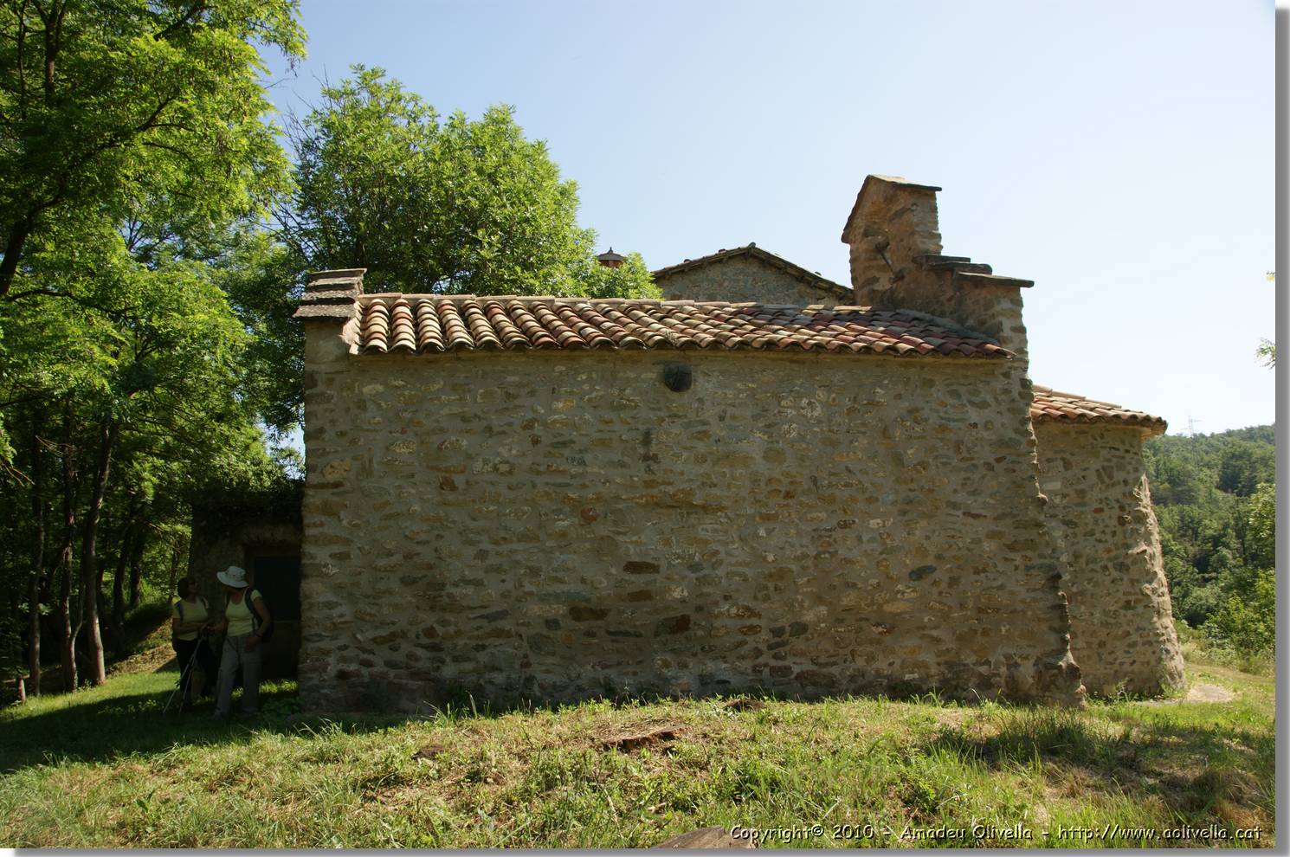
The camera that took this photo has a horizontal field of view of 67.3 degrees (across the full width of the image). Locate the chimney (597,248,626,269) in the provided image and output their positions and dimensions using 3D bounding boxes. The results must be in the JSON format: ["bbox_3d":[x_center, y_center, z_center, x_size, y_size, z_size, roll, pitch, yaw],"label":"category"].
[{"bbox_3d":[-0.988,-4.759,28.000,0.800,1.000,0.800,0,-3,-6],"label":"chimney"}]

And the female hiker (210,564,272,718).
[{"bbox_3d":[-4.296,2.270,10.300,0.600,1.620,0.500,-1,-3,12],"label":"female hiker"}]

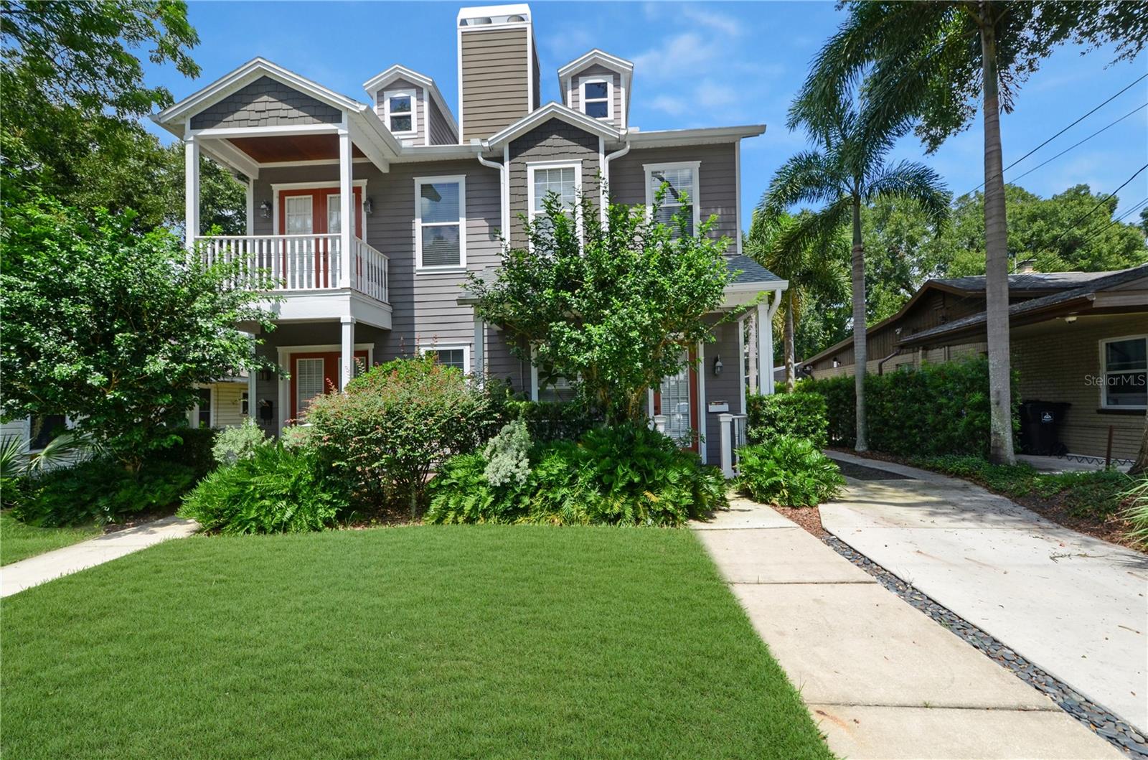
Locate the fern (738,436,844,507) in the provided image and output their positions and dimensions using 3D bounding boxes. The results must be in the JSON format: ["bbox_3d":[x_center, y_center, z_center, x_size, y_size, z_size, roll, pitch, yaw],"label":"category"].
[{"bbox_3d":[3.076,1.244,6.858,1.422,0.881,1.350,-1,-1,4],"label":"fern"}]

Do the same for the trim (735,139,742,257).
[{"bbox_3d":[3.365,-3.740,9.738,0.140,2.361,0.070,-1,-1,4],"label":"trim"}]

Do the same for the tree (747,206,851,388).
[{"bbox_3d":[6.808,-1.799,14.680,3.600,7.160,3.600,-1,-1,3],"label":"tree"}]

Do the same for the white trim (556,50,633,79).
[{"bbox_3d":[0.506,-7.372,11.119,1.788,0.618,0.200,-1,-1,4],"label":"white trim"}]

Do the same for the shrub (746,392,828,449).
[{"bbox_3d":[3.418,0.940,7.670,1.300,1.440,1.050,-1,-1,3],"label":"shrub"}]

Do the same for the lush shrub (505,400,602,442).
[{"bbox_3d":[-0.344,1.045,7.810,1.670,1.330,0.800,-1,-1,3],"label":"lush shrub"}]

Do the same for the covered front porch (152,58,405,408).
[{"bbox_3d":[-5.511,-1.901,9.343,4.000,7.612,1.968,-1,-1,4],"label":"covered front porch"}]

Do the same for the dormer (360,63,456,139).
[{"bbox_3d":[-3.998,-6.368,12.521,1.660,1.900,2.980,-1,-1,3],"label":"dormer"}]

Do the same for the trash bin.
[{"bbox_3d":[10.048,1.022,10.200,0.800,1.140,0.670,-1,-1,3],"label":"trash bin"}]

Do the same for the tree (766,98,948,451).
[{"bbox_3d":[6.708,-2.521,11.306,4.057,8.424,4.200,-1,-1,4],"label":"tree"}]

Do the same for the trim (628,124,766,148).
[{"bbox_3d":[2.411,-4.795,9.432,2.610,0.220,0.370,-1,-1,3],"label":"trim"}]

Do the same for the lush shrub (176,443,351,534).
[{"bbox_3d":[-4.036,1.353,6.363,2.150,0.930,1.500,-1,-1,3],"label":"lush shrub"}]

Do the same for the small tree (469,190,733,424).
[{"bbox_3d":[0.390,-0.547,7.100,3.930,4.581,3.200,-1,-1,4],"label":"small tree"}]

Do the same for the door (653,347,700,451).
[{"bbox_3d":[2.079,0.489,9.790,0.915,2.440,0.060,-1,-1,4],"label":"door"}]

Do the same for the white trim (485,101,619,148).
[{"bbox_3d":[-0.415,-5.054,9.446,2.620,0.850,0.300,-1,-1,3],"label":"white trim"}]

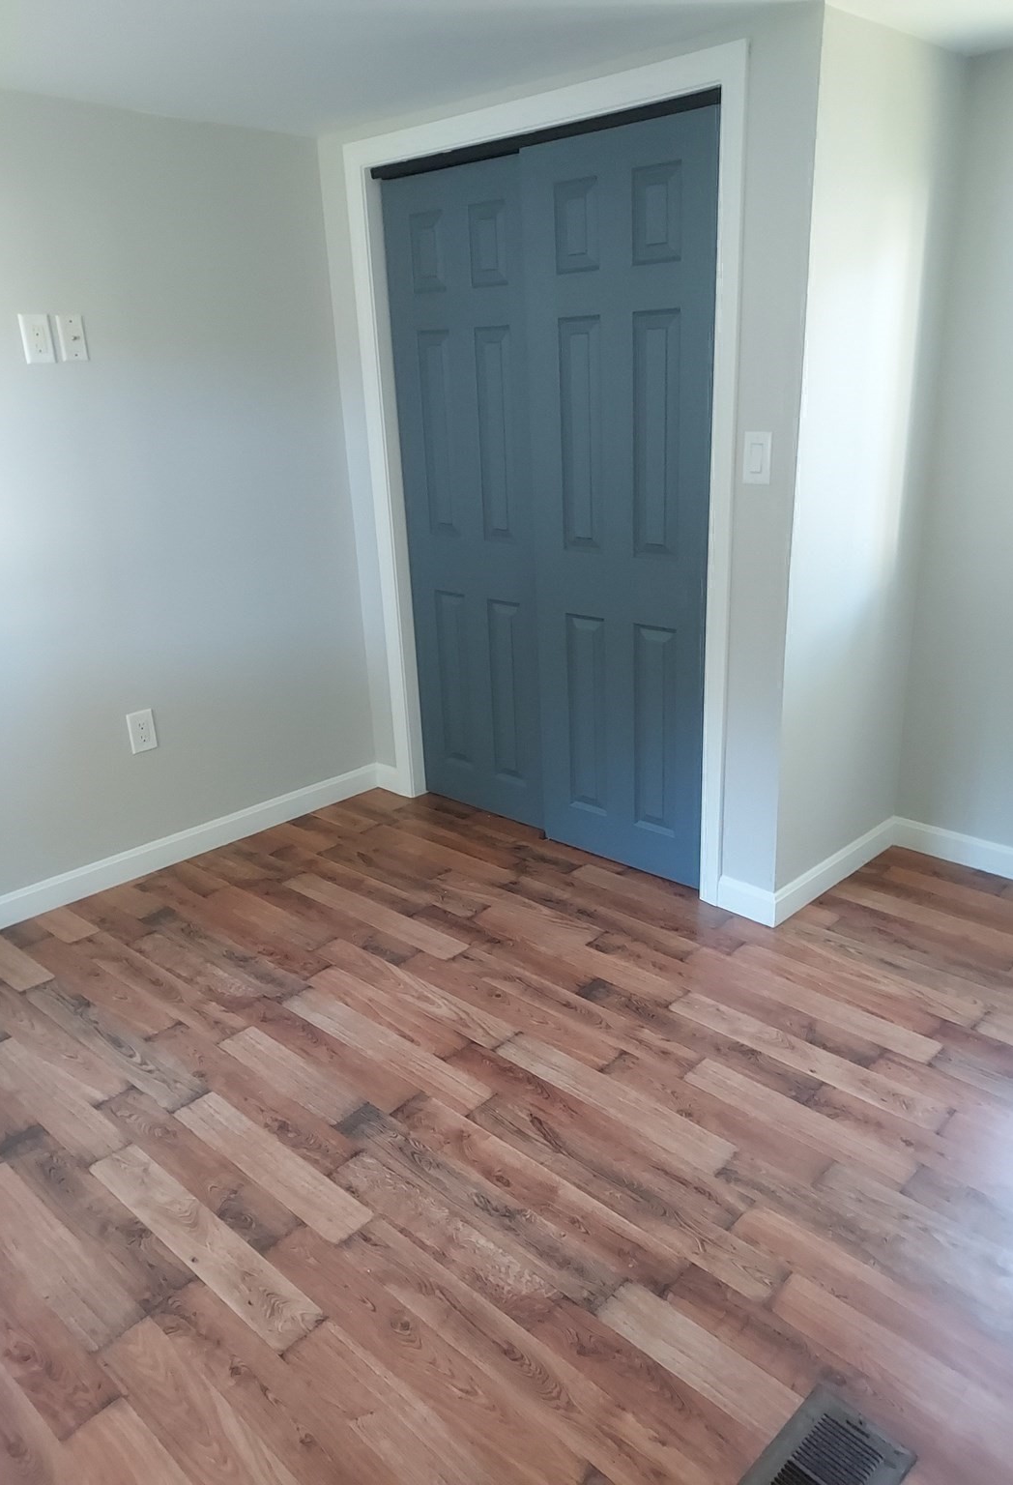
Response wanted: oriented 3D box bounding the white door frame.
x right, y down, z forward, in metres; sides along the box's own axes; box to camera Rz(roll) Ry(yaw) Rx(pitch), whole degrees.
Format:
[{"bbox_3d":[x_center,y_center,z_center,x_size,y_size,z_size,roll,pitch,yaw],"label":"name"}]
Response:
[{"bbox_3d":[0.092,-0.664,3.017,1.339,2.094,0.100,15,27,40],"label":"white door frame"}]

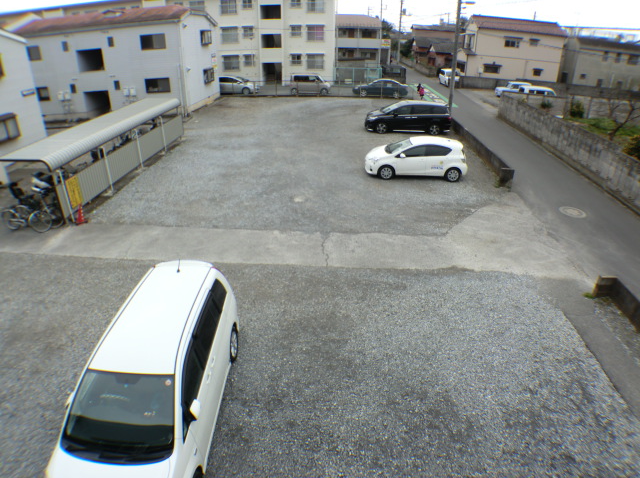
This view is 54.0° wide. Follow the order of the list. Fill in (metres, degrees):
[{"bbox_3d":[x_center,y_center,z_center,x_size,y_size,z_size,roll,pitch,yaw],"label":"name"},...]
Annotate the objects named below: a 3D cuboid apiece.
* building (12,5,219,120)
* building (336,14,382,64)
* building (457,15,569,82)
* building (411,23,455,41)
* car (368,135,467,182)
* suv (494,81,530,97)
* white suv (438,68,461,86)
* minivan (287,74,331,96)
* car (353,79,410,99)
[{"bbox_3d":[-14.388,-13.300,46.500,11.700,7.100,11.000,1,19,3],"label":"building"},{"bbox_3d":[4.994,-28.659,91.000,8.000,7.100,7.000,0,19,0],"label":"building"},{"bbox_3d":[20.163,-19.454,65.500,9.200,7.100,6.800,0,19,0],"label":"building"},{"bbox_3d":[19.814,-33.261,106.000,8.800,6.200,7.500,0,19,0],"label":"building"},{"bbox_3d":[3.665,-3.105,24.300,4.000,1.460,1.700,1,19,4],"label":"car"},{"bbox_3d":[17.482,-13.422,56.500,3.500,1.550,1.550,-2,19,-5],"label":"suv"},{"bbox_3d":[13.236,-16.517,64.000,1.550,1.700,3.450,-2,19,-6],"label":"white suv"},{"bbox_3d":[-0.843,-12.957,53.000,3.450,1.720,1.480,1,19,2],"label":"minivan"},{"bbox_3d":[5.107,-12.527,52.200,4.600,1.420,1.740,3,19,8],"label":"car"}]

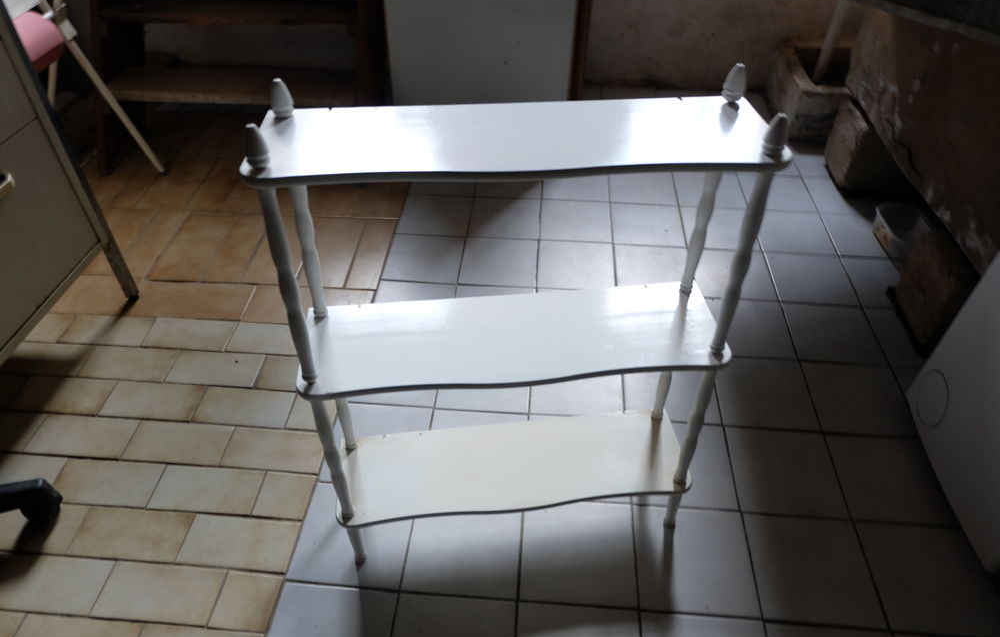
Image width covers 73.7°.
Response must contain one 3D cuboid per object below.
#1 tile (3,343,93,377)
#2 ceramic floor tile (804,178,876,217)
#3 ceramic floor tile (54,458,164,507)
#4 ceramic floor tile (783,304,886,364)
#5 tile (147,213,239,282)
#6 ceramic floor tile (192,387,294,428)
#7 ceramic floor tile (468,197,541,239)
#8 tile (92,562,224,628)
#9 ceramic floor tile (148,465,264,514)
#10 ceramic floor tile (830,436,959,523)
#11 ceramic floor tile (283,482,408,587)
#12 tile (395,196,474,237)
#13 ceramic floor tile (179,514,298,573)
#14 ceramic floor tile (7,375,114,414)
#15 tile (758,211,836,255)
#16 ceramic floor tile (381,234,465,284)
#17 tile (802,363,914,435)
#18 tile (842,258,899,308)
[{"bbox_3d":[-1.031,0.094,1.513,0.197,0.010,0.097,3,44,3],"label":"tile"},{"bbox_3d":[1.040,-0.369,2.014,0.199,0.009,0.199,3,44,3],"label":"ceramic floor tile"},{"bbox_3d":[-0.755,0.317,1.280,0.197,0.010,0.097,3,44,3],"label":"ceramic floor tile"},{"bbox_3d":[0.795,0.039,1.596,0.194,0.010,0.194,3,44,3],"label":"ceramic floor tile"},{"bbox_3d":[-0.841,-0.195,1.839,0.129,0.010,0.291,3,44,3],"label":"tile"},{"bbox_3d":[-0.543,0.193,1.421,0.198,0.009,0.097,3,44,3],"label":"ceramic floor tile"},{"bbox_3d":[0.017,-0.285,1.912,0.197,0.010,0.197,3,44,3],"label":"ceramic floor tile"},{"bbox_3d":[-0.576,0.469,1.133,0.198,0.009,0.097,3,44,3],"label":"tile"},{"bbox_3d":[-0.560,0.332,1.282,0.199,0.009,0.096,3,43,4],"label":"ceramic floor tile"},{"bbox_3d":[0.761,0.313,1.301,0.198,0.009,0.198,3,43,4],"label":"ceramic floor tile"},{"bbox_3d":[-0.263,0.394,1.216,0.198,0.009,0.198,3,43,4],"label":"ceramic floor tile"},{"bbox_3d":[-0.185,-0.299,1.935,0.199,0.009,0.199,3,44,3],"label":"tile"},{"bbox_3d":[-0.464,0.402,1.192,0.197,0.010,0.097,3,44,3],"label":"ceramic floor tile"},{"bbox_3d":[-0.942,0.170,1.444,0.198,0.009,0.097,3,44,3],"label":"ceramic floor tile"},{"bbox_3d":[0.822,-0.241,1.880,0.199,0.009,0.199,3,44,3],"label":"tile"},{"bbox_3d":[-0.198,-0.158,1.779,0.197,0.010,0.197,3,44,3],"label":"ceramic floor tile"},{"bbox_3d":[0.778,0.175,1.448,0.198,0.009,0.198,3,43,4],"label":"tile"},{"bbox_3d":[1.008,-0.092,1.725,0.199,0.009,0.199,3,44,3],"label":"tile"}]

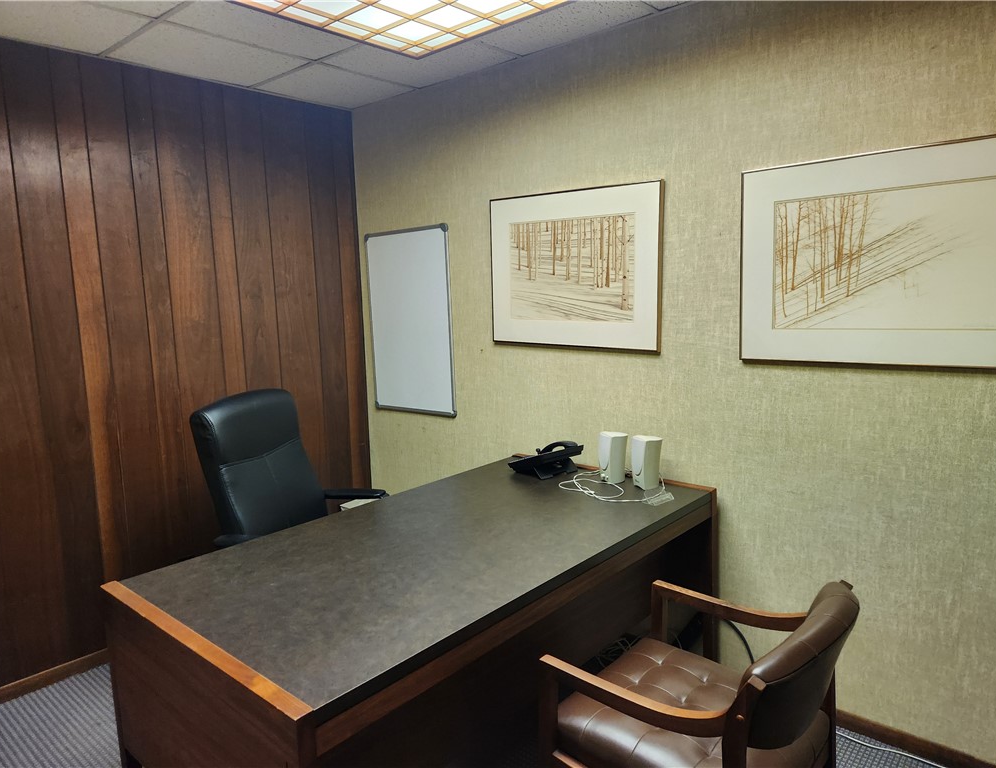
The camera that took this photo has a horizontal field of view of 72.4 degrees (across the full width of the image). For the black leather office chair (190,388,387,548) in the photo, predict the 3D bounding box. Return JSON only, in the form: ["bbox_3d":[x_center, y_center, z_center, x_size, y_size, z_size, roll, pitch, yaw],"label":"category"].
[{"bbox_3d":[-0.789,0.597,2.723,0.680,1.080,0.660,1,8,19],"label":"black leather office chair"}]

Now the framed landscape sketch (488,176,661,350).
[{"bbox_3d":[0.288,-0.453,2.725,0.810,0.618,0.025,5,10,41],"label":"framed landscape sketch"}]

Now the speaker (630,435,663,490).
[{"bbox_3d":[0.549,0.285,2.482,0.080,0.182,0.080,-5,8,-24],"label":"speaker"}]

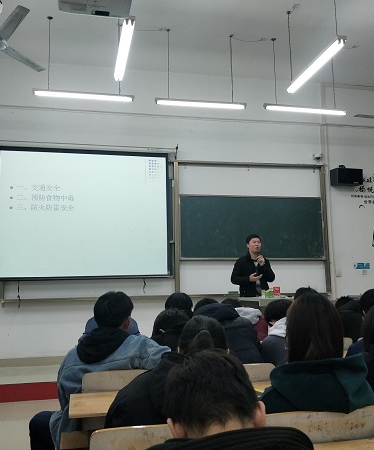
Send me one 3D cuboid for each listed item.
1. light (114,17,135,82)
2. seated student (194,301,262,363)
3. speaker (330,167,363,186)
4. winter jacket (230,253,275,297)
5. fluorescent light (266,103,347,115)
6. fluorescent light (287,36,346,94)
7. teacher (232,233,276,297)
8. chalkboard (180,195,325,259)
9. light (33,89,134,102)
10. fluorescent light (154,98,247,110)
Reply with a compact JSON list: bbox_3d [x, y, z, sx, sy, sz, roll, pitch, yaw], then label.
[{"bbox_3d":[-0.654,-1.782,4.497,0.105,0.075,1.230,1,-8,-12],"label":"light"},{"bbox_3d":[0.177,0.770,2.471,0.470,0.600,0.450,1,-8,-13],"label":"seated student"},{"bbox_3d":[2.758,-0.811,7.476,0.450,0.270,0.250,0,-2,-10],"label":"speaker"},{"bbox_3d":[0.908,0.688,5.938,0.580,0.680,0.350,1,-8,-16],"label":"winter jacket"},{"bbox_3d":[1.650,-1.579,5.982,1.254,0.070,0.090,1,-8,-13],"label":"fluorescent light"},{"bbox_3d":[1.437,-1.765,4.899,0.100,0.075,1.230,1,-8,-12],"label":"fluorescent light"},{"bbox_3d":[0.920,0.983,5.898,0.590,1.719,0.380,1,-8,-16],"label":"teacher"},{"bbox_3d":[1.129,0.040,7.170,2.545,1.049,0.060,1,-8,-13],"label":"chalkboard"},{"bbox_3d":[-1.278,-1.603,5.416,1.228,0.070,0.090,1,-8,-13],"label":"light"},{"bbox_3d":[0.201,-1.616,5.790,1.230,0.070,0.095,1,-8,-12],"label":"fluorescent light"}]

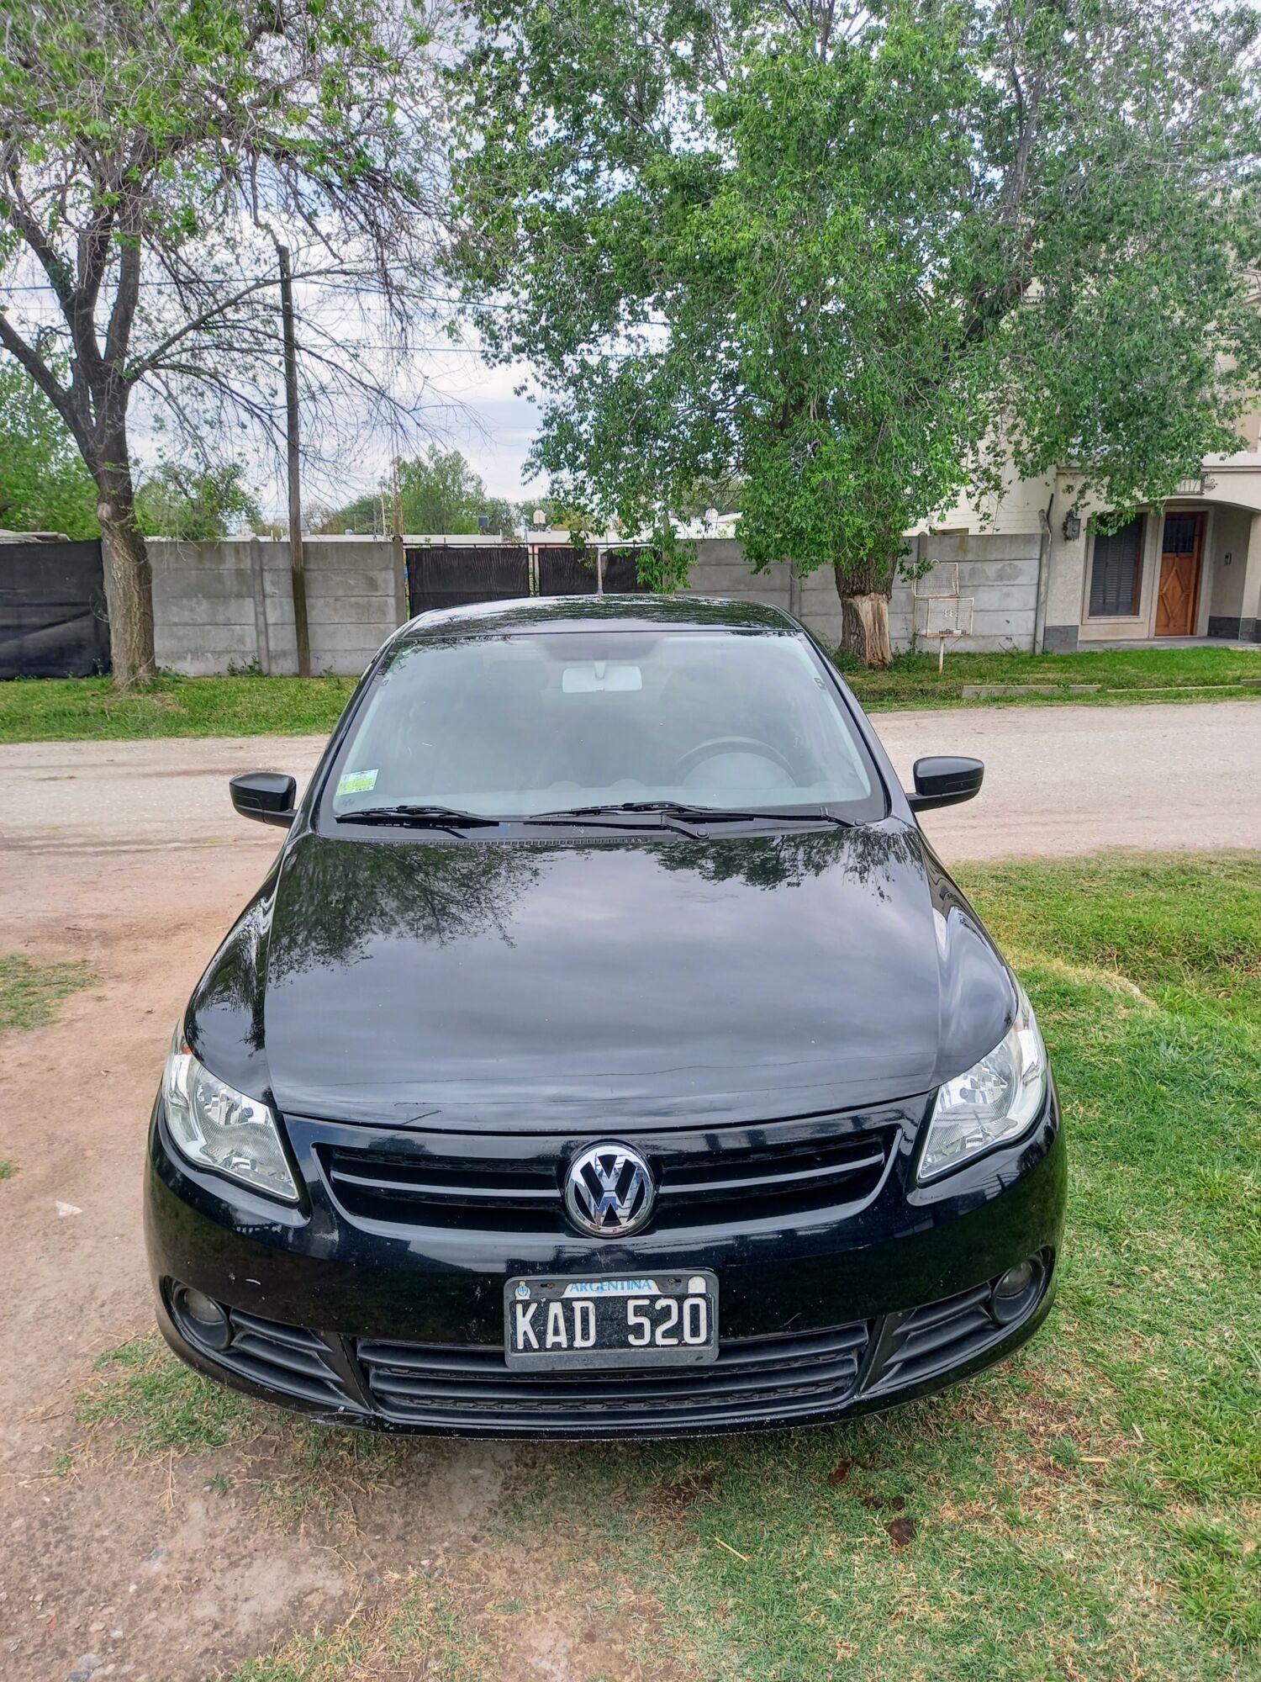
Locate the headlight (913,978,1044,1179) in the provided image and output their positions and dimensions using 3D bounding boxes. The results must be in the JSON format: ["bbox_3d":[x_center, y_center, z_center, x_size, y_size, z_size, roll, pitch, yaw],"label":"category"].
[{"bbox_3d":[0.611,0.399,2.127,0.325,0.220,0.470,-1,13,-1],"label":"headlight"}]

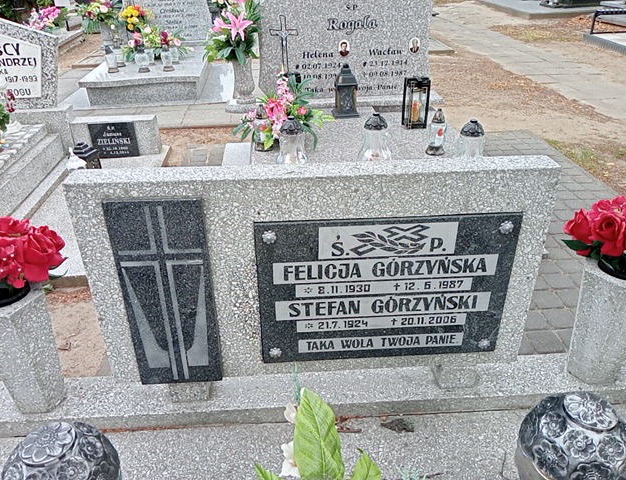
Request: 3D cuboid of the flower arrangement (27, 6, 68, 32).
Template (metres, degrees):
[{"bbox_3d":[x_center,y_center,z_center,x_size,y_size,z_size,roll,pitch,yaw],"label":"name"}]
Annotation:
[{"bbox_3d":[-3.291,-2.734,6.431,0.450,0.340,0.340,-2,29,-3],"label":"flower arrangement"}]

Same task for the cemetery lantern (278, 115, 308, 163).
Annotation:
[{"bbox_3d":[-0.107,-0.499,2.631,0.158,0.260,0.158,-2,29,-4],"label":"cemetery lantern"}]

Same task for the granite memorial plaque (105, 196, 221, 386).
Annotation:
[{"bbox_3d":[-0.327,0.136,1.186,0.199,0.496,0.020,-2,29,-3],"label":"granite memorial plaque"}]

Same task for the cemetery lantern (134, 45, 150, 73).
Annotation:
[{"bbox_3d":[-1.358,-1.444,4.094,0.125,0.200,0.125,-2,29,-4],"label":"cemetery lantern"}]

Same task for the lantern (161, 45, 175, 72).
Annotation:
[{"bbox_3d":[-1.183,-1.480,4.204,0.095,0.200,0.095,-2,29,-3],"label":"lantern"}]

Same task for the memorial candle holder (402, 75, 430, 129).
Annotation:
[{"bbox_3d":[0.640,-0.849,3.217,0.105,0.295,0.105,-6,29,-11],"label":"memorial candle holder"}]

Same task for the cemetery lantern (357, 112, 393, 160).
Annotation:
[{"bbox_3d":[0.324,-0.523,2.669,0.158,0.260,0.158,-2,29,-4],"label":"cemetery lantern"}]

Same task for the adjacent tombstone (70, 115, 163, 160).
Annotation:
[{"bbox_3d":[-1.080,-0.573,2.874,0.445,0.200,0.110,-2,29,-4],"label":"adjacent tombstone"}]

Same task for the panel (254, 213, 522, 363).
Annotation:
[{"bbox_3d":[0.173,0.123,1.241,0.600,0.400,0.022,-2,28,-4],"label":"panel"}]

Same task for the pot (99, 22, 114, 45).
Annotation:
[{"bbox_3d":[-2.296,-2.304,5.693,0.155,0.260,0.155,-2,29,-3],"label":"pot"}]

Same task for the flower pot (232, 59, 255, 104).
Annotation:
[{"bbox_3d":[-0.492,-1.127,3.662,0.160,0.315,0.160,-2,29,-3],"label":"flower pot"}]

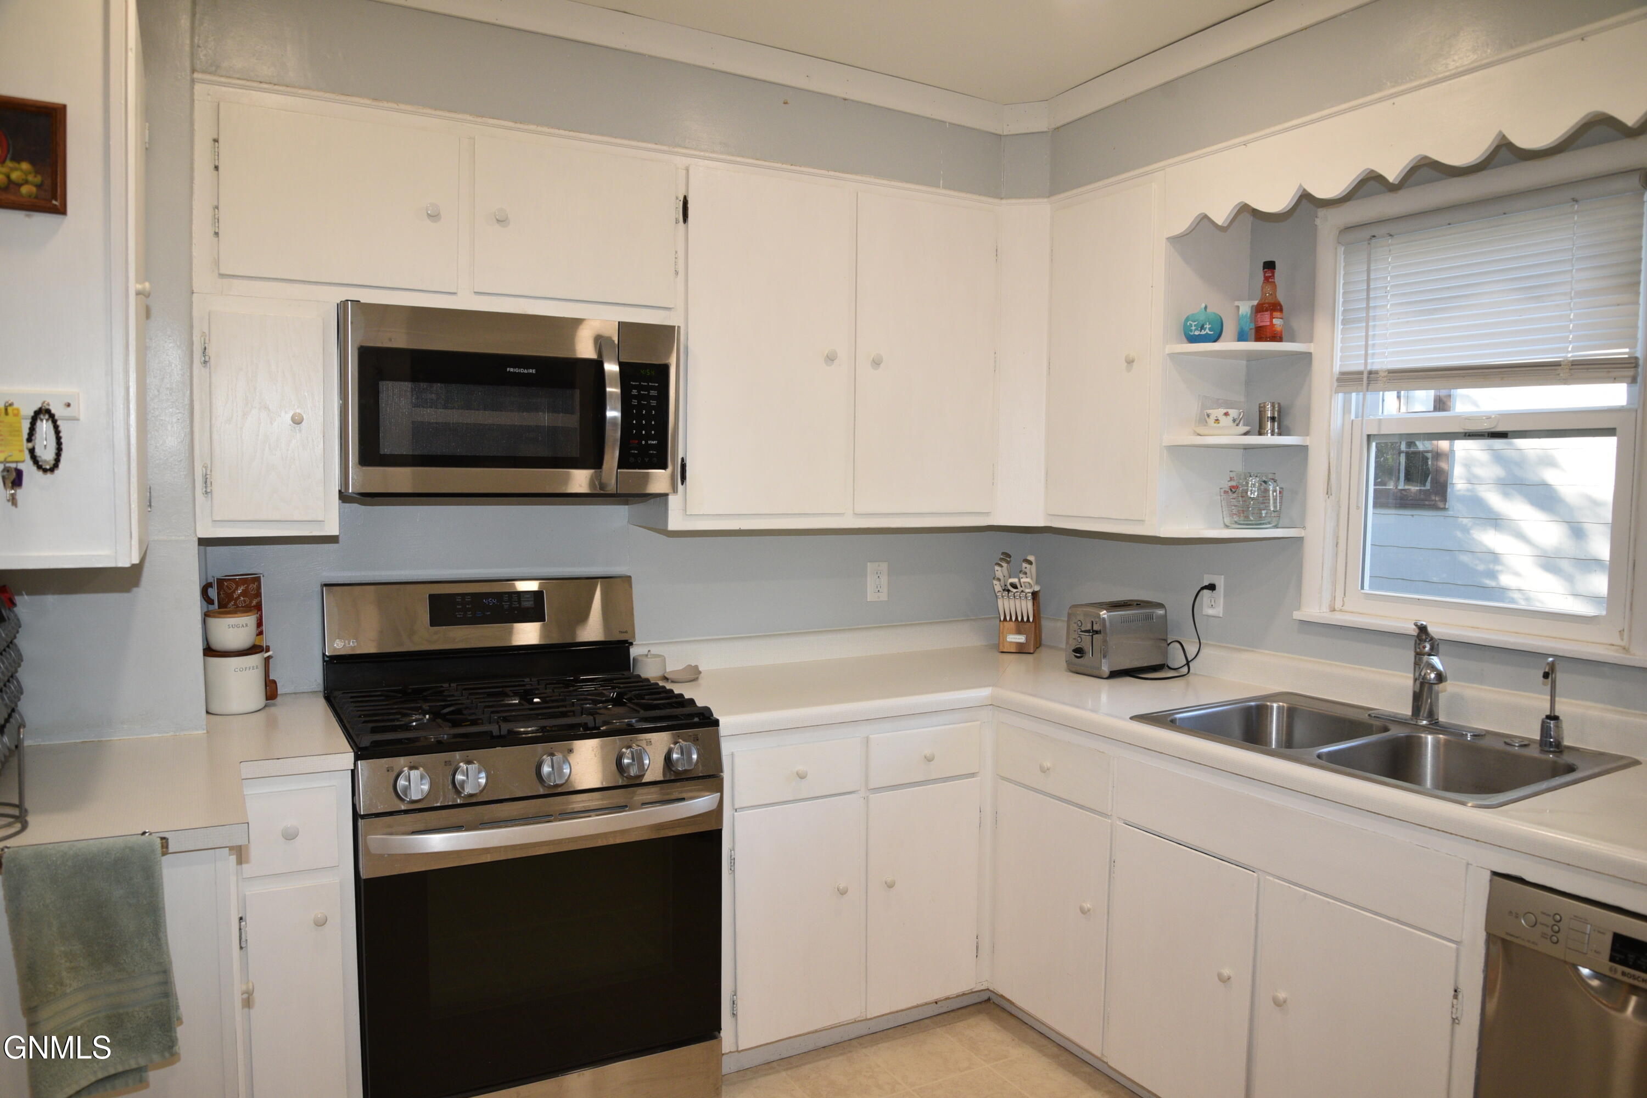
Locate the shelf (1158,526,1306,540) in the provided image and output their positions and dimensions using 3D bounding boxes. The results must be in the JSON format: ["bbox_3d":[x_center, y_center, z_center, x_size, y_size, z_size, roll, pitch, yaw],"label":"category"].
[{"bbox_3d":[1.046,-0.041,2.796,0.312,0.021,0.206,-1,4,-29],"label":"shelf"}]

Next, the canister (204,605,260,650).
[{"bbox_3d":[-1.285,0.177,2.376,0.102,0.083,0.102,4,5,44],"label":"canister"}]

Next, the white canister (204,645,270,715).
[{"bbox_3d":[-1.280,0.285,2.389,0.118,0.130,0.118,3,4,40],"label":"white canister"}]

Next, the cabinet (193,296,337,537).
[{"bbox_3d":[-1.239,-0.282,2.441,0.279,0.504,0.318,-1,4,-29],"label":"cabinet"}]

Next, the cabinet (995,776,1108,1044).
[{"bbox_3d":[0.789,0.889,2.849,0.548,0.582,0.420,-1,4,-29],"label":"cabinet"}]

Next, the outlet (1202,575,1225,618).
[{"bbox_3d":[1.080,0.130,3.050,0.012,0.115,0.069,-1,4,-29],"label":"outlet"}]

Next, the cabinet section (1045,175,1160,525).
[{"bbox_3d":[0.887,-0.529,3.081,0.310,0.894,0.411,-1,4,-29],"label":"cabinet section"}]

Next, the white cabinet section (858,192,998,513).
[{"bbox_3d":[0.224,-0.543,3.234,0.481,0.884,0.310,-1,4,-29],"label":"white cabinet section"}]

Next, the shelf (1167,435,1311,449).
[{"bbox_3d":[1.021,-0.266,2.714,0.318,0.020,0.187,-1,4,-30],"label":"shelf"}]

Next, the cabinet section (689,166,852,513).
[{"bbox_3d":[-0.208,-0.535,2.993,0.489,0.887,0.310,-1,4,-29],"label":"cabinet section"}]

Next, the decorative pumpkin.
[{"bbox_3d":[0.931,-0.554,2.691,0.093,0.095,0.024,4,5,43],"label":"decorative pumpkin"}]

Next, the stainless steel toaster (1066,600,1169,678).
[{"bbox_3d":[0.819,0.247,3.059,0.242,0.190,0.164,-1,4,-30],"label":"stainless steel toaster"}]

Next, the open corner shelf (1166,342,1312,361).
[{"bbox_3d":[1.049,-0.504,2.770,0.312,0.021,0.211,-1,4,-29],"label":"open corner shelf"}]

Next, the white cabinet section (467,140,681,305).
[{"bbox_3d":[-0.649,-0.768,2.729,0.504,0.354,0.310,-1,4,-29],"label":"white cabinet section"}]

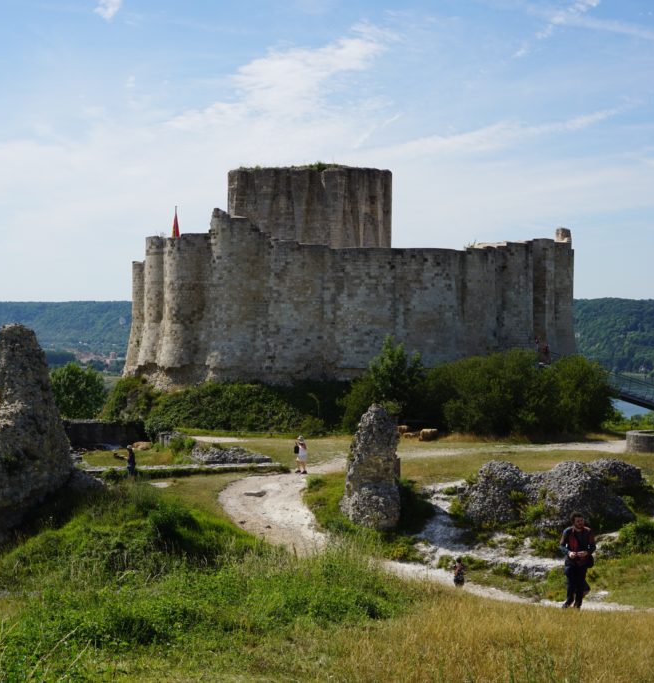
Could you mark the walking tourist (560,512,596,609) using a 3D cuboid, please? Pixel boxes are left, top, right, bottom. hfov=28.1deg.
[{"bbox_3d":[4.633,4.060,24.200,0.620,1.770,0.480,0,2,16],"label":"walking tourist"}]

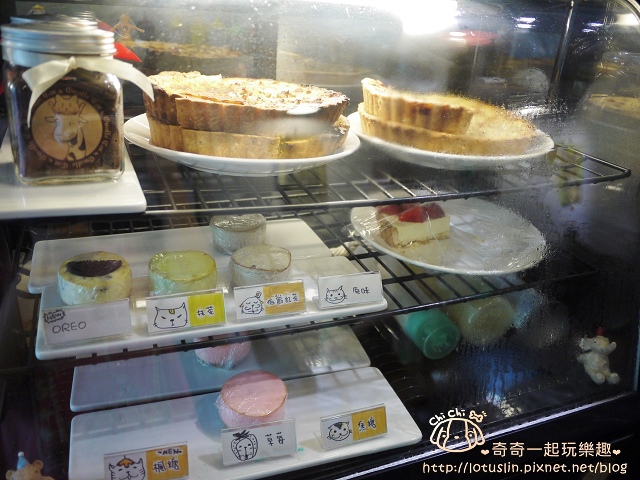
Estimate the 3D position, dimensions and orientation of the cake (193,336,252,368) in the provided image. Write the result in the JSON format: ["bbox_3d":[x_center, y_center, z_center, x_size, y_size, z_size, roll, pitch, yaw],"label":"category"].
[{"bbox_3d":[-0.102,0.106,0.550,0.057,0.027,0.057,-5,27,-19],"label":"cake"}]

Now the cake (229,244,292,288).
[{"bbox_3d":[-0.055,0.029,0.493,0.056,0.027,0.056,-5,27,-19],"label":"cake"}]

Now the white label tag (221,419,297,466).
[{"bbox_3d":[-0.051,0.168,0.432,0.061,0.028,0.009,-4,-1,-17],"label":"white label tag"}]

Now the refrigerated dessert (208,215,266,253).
[{"bbox_3d":[-0.101,-0.008,0.644,0.064,0.030,0.064,-5,27,-19],"label":"refrigerated dessert"}]

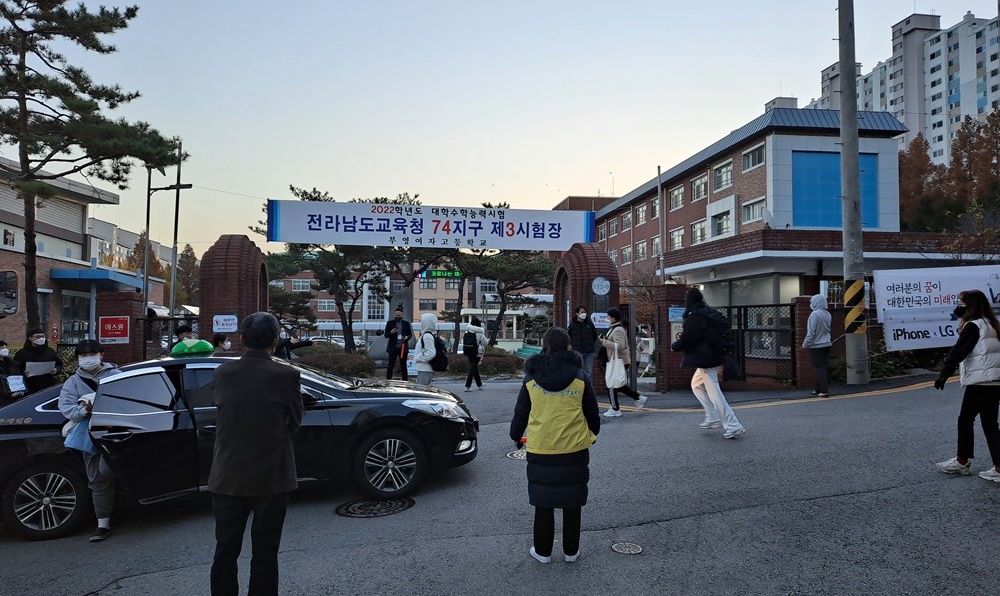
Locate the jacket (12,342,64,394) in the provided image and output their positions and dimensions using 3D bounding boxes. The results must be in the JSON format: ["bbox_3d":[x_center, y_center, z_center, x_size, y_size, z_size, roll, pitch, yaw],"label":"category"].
[{"bbox_3d":[-5.725,0.927,8.589,0.600,0.800,0.400,1,-2,-37],"label":"jacket"}]

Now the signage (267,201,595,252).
[{"bbox_3d":[-1.428,-1.572,15.300,7.200,0.900,0.050,1,-2,-6],"label":"signage"}]

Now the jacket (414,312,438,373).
[{"bbox_3d":[-1.107,0.661,10.300,0.380,0.860,0.520,0,-2,3],"label":"jacket"}]

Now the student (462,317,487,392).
[{"bbox_3d":[-0.554,1.232,15.210,0.460,1.630,0.440,-2,-3,37],"label":"student"}]

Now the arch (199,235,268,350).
[{"bbox_3d":[-4.844,0.419,12.606,1.000,3.120,1.400,0,-2,-12],"label":"arch"}]

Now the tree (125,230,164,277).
[{"bbox_3d":[-30.679,-1.168,60.000,4.000,9.600,4.000,0,-2,0],"label":"tree"}]

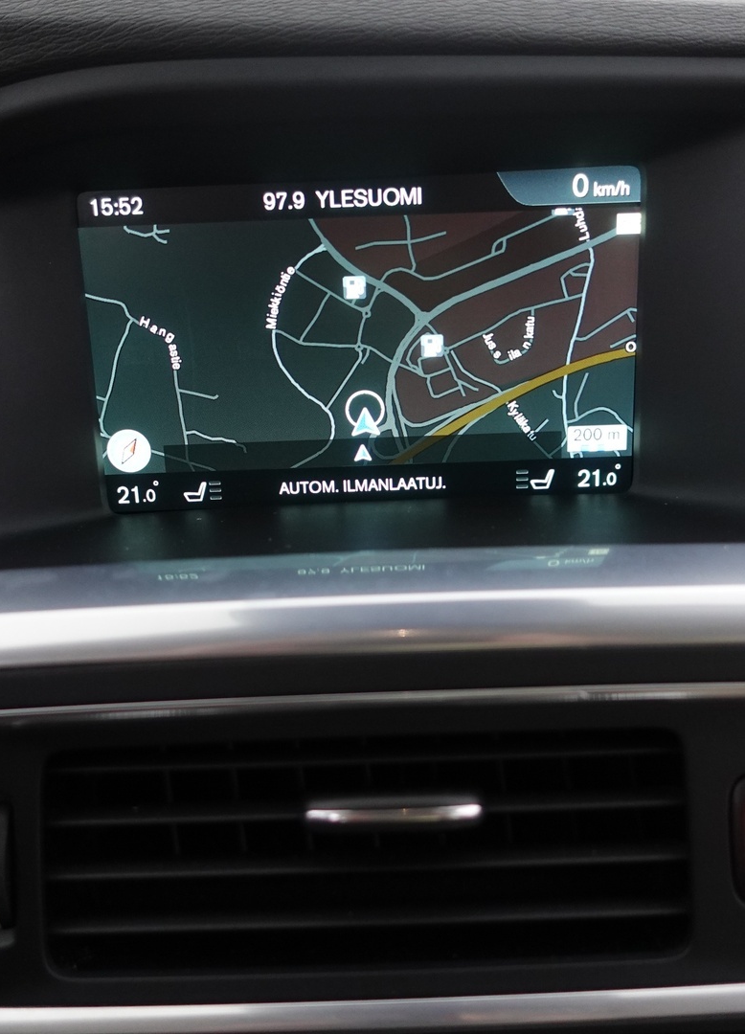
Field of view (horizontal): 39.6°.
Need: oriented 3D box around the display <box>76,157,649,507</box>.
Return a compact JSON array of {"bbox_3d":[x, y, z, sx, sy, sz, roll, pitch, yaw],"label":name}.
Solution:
[{"bbox_3d":[-0.002,-0.049,0.300,0.153,0.092,0.012,-2,16,1],"label":"display"}]

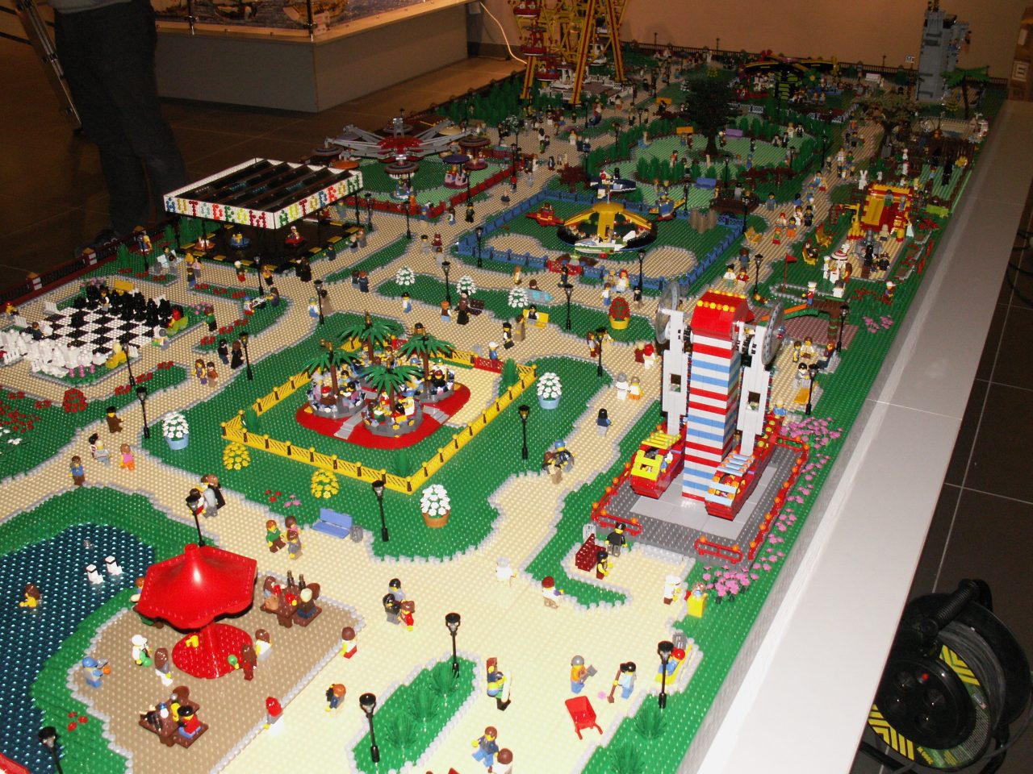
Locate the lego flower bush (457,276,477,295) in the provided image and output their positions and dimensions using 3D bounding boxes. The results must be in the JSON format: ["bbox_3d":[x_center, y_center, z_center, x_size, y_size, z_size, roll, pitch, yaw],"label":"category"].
[{"bbox_3d":[-0.094,-0.192,1.979,0.036,0.033,0.036,-1,29,1],"label":"lego flower bush"}]

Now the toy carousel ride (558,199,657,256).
[{"bbox_3d":[0.197,-0.367,2.253,0.220,0.078,0.220,-1,29,1],"label":"toy carousel ride"}]

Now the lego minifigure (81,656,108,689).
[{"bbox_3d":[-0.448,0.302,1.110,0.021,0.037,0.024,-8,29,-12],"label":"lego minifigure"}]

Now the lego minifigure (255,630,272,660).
[{"bbox_3d":[-0.268,0.271,1.100,0.017,0.036,0.024,13,31,25],"label":"lego minifigure"}]

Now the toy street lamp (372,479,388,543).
[{"bbox_3d":[-0.164,0.153,1.269,0.016,0.080,0.016,0,28,0],"label":"toy street lamp"}]

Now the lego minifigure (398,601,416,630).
[{"bbox_3d":[-0.122,0.254,1.164,0.023,0.036,0.017,13,32,25],"label":"lego minifigure"}]

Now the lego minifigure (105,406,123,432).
[{"bbox_3d":[-0.608,0.048,1.573,0.019,0.042,0.024,13,32,25],"label":"lego minifigure"}]

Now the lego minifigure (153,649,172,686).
[{"bbox_3d":[-0.361,0.286,1.067,0.025,0.041,0.018,13,31,25],"label":"lego minifigure"}]

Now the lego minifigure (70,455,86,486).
[{"bbox_3d":[-0.590,0.113,1.403,0.025,0.042,0.017,-2,28,-2],"label":"lego minifigure"}]

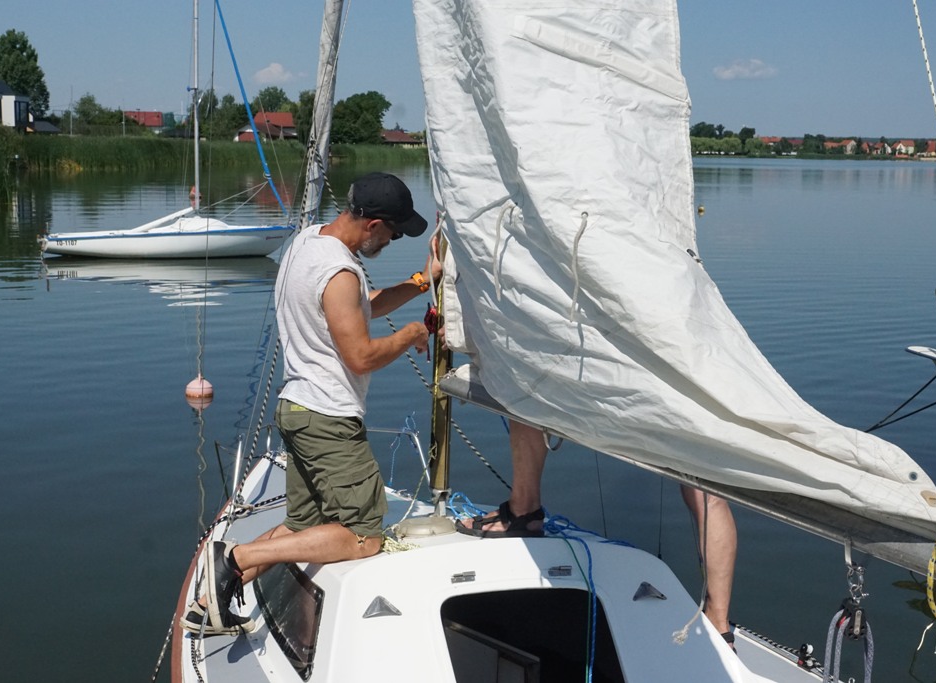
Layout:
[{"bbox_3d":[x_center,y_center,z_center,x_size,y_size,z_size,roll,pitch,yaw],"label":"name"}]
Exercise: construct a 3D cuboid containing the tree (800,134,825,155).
[{"bbox_3d":[144.396,-82.153,620.000,10.000,9.000,9.000,0,7,0],"label":"tree"}]

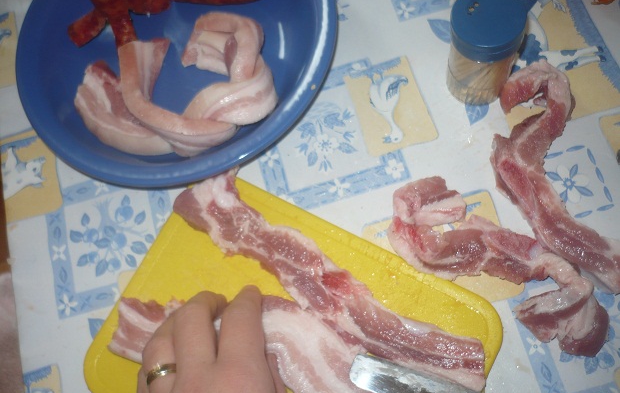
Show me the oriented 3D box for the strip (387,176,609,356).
[{"bbox_3d":[0.117,0.045,0.405,0.159,0.026,0.061,36,78,16],"label":"strip"}]

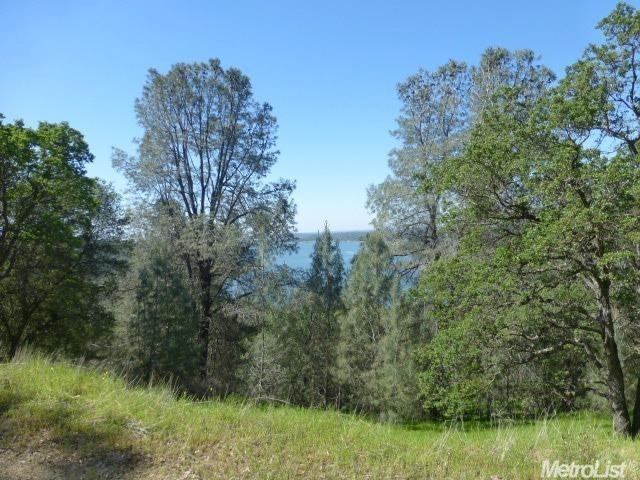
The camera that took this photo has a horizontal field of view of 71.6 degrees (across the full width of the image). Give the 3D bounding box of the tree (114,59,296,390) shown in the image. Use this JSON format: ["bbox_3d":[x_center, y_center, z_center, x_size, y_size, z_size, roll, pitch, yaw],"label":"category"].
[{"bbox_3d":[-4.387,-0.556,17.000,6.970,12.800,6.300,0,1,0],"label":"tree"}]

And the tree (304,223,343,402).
[{"bbox_3d":[0.152,2.586,15.000,1.350,6.220,1.500,0,1,0],"label":"tree"}]

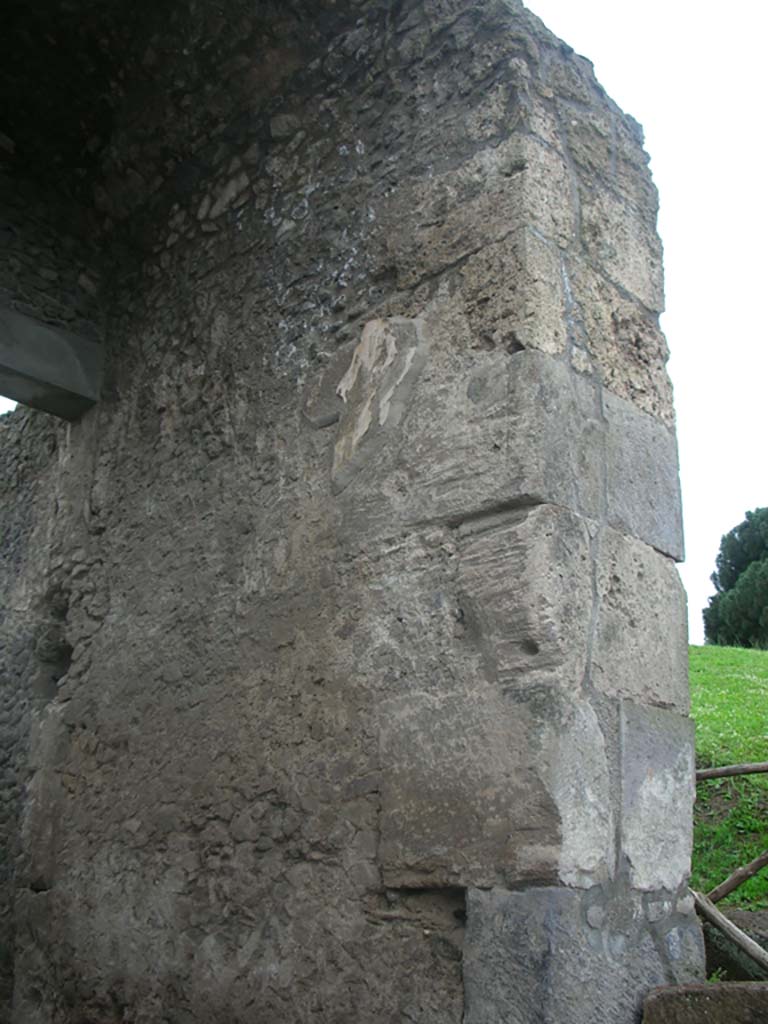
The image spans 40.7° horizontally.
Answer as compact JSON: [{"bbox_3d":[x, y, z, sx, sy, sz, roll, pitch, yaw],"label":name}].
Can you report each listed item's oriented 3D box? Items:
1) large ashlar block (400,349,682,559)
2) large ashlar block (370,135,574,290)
[{"bbox_3d":[0.482,-0.104,3.297,0.666,0.496,0.588,19,-26,-40],"label":"large ashlar block"},{"bbox_3d":[0.280,-0.907,3.510,0.248,0.364,0.717,19,-26,-40],"label":"large ashlar block"}]

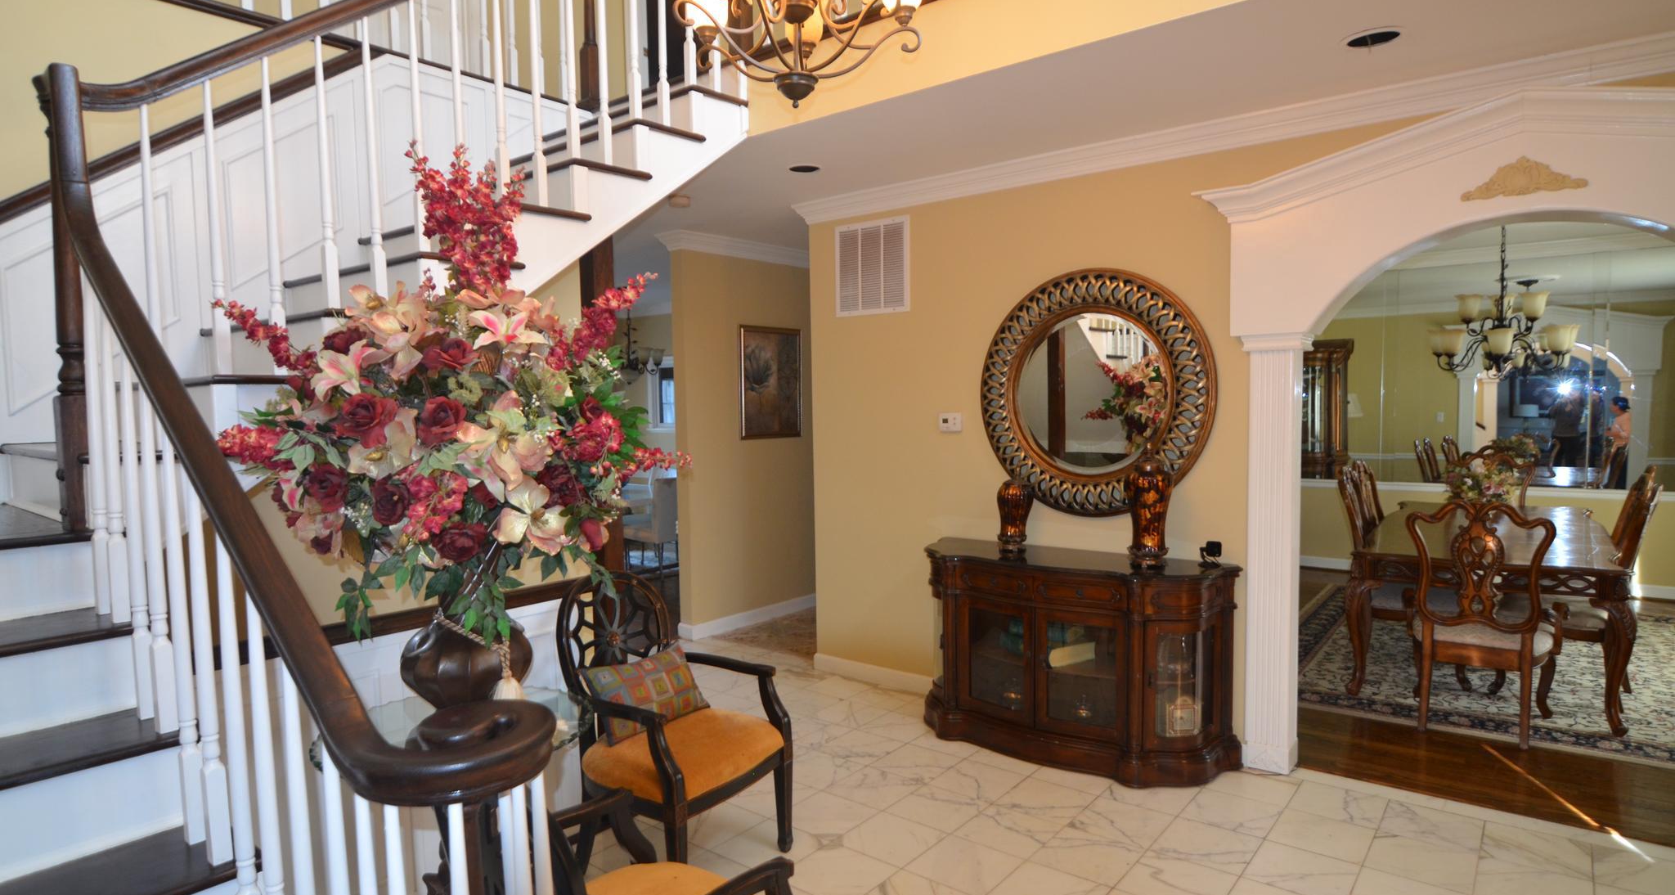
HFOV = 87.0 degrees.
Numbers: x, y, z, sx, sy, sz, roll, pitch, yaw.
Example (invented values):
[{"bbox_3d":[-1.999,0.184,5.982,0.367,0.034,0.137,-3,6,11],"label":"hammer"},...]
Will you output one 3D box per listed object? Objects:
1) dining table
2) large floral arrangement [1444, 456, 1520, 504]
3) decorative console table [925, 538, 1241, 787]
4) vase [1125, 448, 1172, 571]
[{"bbox_3d":[3.800,0.859,5.177,1.080,0.760,2.420,1,4,37],"label":"dining table"},{"bbox_3d":[3.883,0.260,5.313,0.375,0.400,0.360,1,4,39],"label":"large floral arrangement"},{"bbox_3d":[0.980,0.932,3.993,1.500,0.865,0.470,1,4,39],"label":"decorative console table"},{"bbox_3d":[1.316,0.242,3.718,0.190,0.525,0.190,1,4,39],"label":"vase"}]

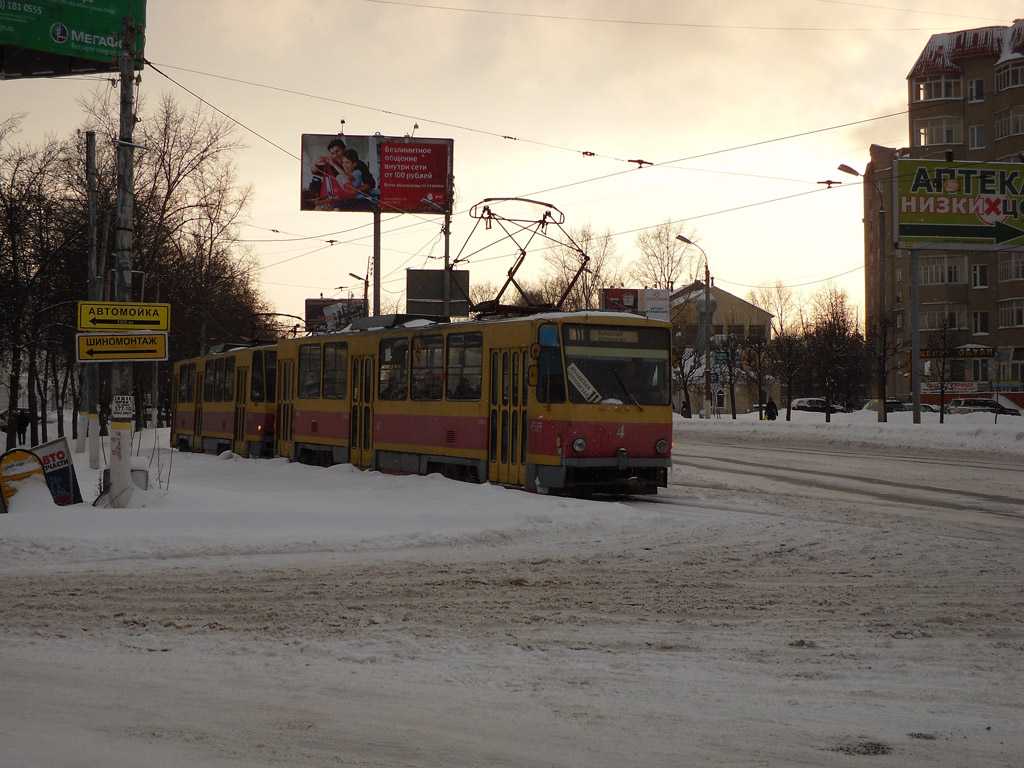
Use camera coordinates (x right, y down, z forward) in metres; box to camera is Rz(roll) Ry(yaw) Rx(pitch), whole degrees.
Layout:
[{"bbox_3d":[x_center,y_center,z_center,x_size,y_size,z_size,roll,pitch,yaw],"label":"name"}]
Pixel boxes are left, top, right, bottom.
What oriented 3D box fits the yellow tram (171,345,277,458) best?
[{"bbox_3d":[-7.910,0.560,49.900,2.500,3.150,14.700,1,-1,-20],"label":"yellow tram"}]

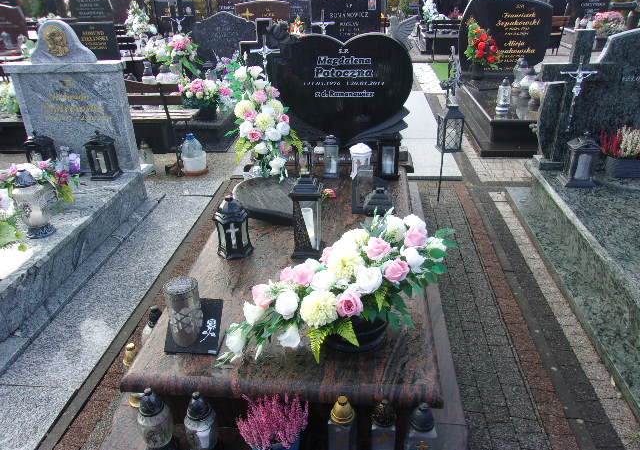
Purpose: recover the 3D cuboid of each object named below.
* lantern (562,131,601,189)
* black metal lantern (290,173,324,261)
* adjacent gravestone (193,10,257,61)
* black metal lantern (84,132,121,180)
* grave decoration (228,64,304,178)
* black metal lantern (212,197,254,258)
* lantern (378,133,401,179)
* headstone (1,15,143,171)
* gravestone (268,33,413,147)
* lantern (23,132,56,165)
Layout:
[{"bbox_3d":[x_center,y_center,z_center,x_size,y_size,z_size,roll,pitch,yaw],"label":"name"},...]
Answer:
[{"bbox_3d":[1.530,-0.391,2.915,0.190,0.305,0.180,2,27,5],"label":"lantern"},{"bbox_3d":[-0.053,-0.056,2.304,0.145,0.400,0.145,2,27,5],"label":"black metal lantern"},{"bbox_3d":[-1.182,-2.310,6.190,0.820,0.640,0.110,2,27,5],"label":"adjacent gravestone"},{"bbox_3d":[-1.523,-0.502,3.519,0.200,0.330,0.180,2,27,5],"label":"black metal lantern"},{"bbox_3d":[-0.296,-0.568,2.821,0.420,0.650,0.290,2,27,5],"label":"grave decoration"},{"bbox_3d":[-0.406,-0.007,2.344,0.185,0.287,0.170,-3,27,-5],"label":"black metal lantern"},{"bbox_3d":[0.396,-0.423,2.934,0.140,0.280,0.140,2,27,5],"label":"lantern"},{"bbox_3d":[-1.639,-0.836,3.312,0.820,0.970,0.140,2,27,5],"label":"headstone"},{"bbox_3d":[0.126,-0.844,3.167,0.900,0.690,0.100,2,27,5],"label":"gravestone"},{"bbox_3d":[-1.986,-0.512,3.552,0.200,0.330,0.180,2,27,5],"label":"lantern"}]

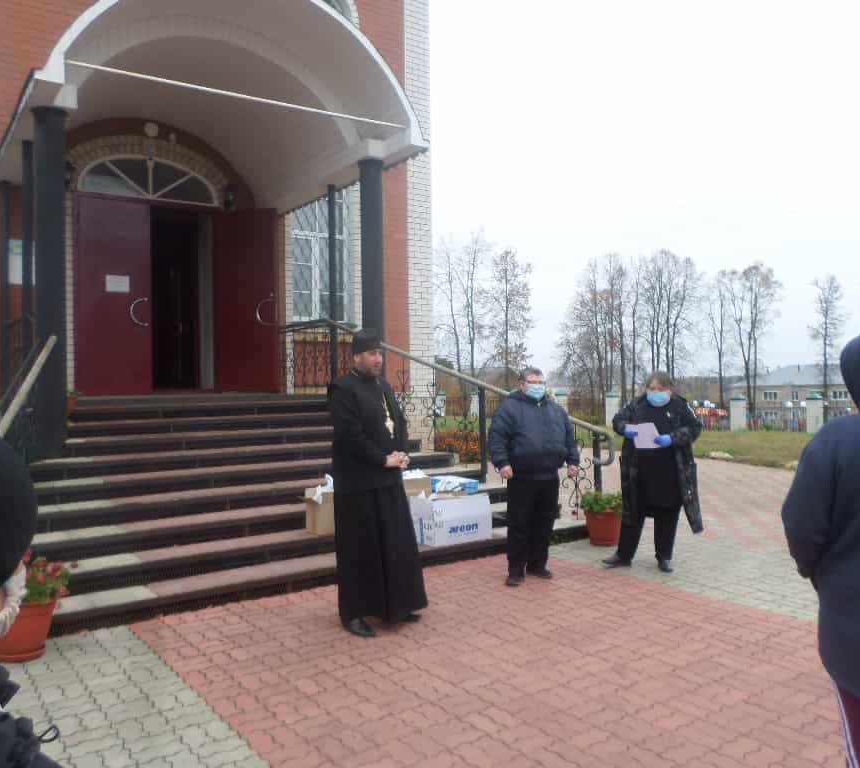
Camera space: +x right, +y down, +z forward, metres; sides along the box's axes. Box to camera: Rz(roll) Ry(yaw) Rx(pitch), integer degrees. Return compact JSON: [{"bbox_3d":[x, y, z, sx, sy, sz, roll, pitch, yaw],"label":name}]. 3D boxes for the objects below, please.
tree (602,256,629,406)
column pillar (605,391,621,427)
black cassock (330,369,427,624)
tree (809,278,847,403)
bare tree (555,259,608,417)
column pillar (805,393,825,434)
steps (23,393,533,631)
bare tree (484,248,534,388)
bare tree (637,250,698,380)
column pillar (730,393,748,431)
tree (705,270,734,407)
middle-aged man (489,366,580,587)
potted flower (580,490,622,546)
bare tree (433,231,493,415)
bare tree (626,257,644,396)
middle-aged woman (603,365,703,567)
[{"bbox_3d":[11.477,-3.204,46.000,2.000,9.950,2.000,-1,0,0],"label":"tree"},{"bbox_3d":[6.540,0.878,26.500,0.430,1.290,0.430,0,1,44],"label":"column pillar"},{"bbox_3d":[-0.342,0.694,4.641,0.580,1.560,0.500,-1,1,-45],"label":"black cassock"},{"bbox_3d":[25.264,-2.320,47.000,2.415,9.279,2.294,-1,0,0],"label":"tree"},{"bbox_3d":[9.014,-2.737,44.000,3.300,9.460,3.300,-1,0,0],"label":"bare tree"},{"bbox_3d":[11.297,0.836,21.700,0.380,1.250,0.380,-1,0,-35],"label":"column pillar"},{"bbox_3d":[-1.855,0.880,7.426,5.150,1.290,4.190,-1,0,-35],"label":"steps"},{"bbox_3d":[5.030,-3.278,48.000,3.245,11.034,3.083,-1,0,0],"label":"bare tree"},{"bbox_3d":[15.416,-3.083,48.000,4.024,11.164,3.823,-1,0,0],"label":"bare tree"},{"bbox_3d":[9.861,0.910,23.600,0.380,1.210,0.380,-1,0,-35],"label":"column pillar"},{"bbox_3d":[18.791,-2.759,48.000,2.100,9.220,2.100,-1,0,0],"label":"tree"},{"bbox_3d":[0.780,0.675,5.711,0.680,1.650,0.400,-1,0,-2],"label":"middle-aged man"},{"bbox_3d":[1.630,1.219,6.921,0.420,0.520,0.420,-1,0,0],"label":"potted flower"},{"bbox_3d":[2.066,-3.877,47.000,3.800,11.760,3.800,-1,0,0],"label":"bare tree"},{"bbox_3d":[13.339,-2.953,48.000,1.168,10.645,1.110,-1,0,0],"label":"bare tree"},{"bbox_3d":[1.895,0.704,6.270,0.780,1.620,0.500,-1,0,14],"label":"middle-aged woman"}]

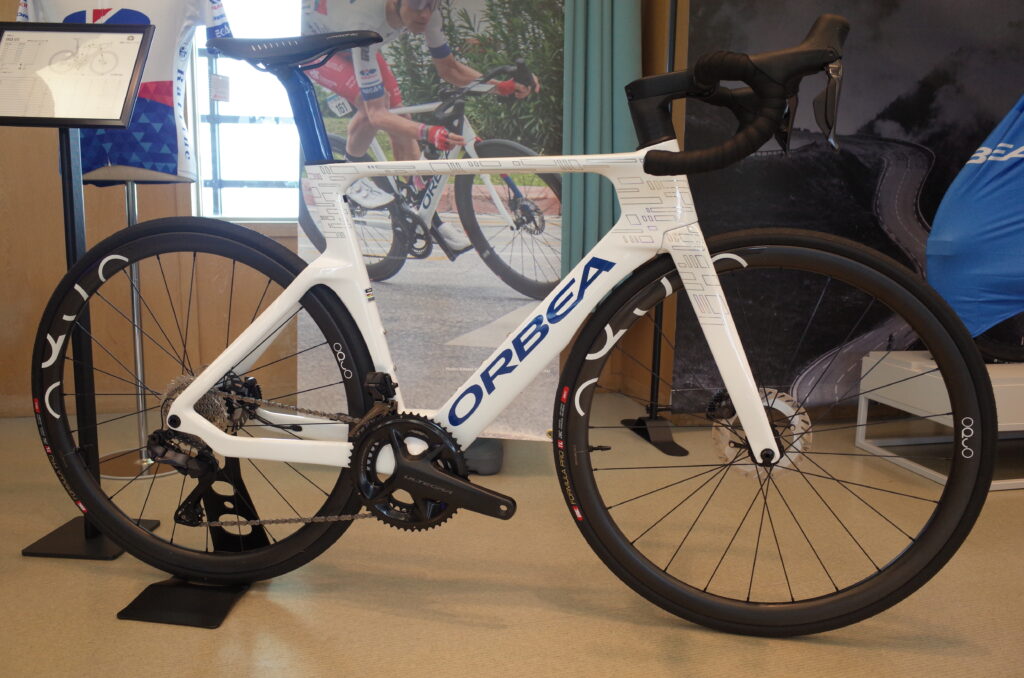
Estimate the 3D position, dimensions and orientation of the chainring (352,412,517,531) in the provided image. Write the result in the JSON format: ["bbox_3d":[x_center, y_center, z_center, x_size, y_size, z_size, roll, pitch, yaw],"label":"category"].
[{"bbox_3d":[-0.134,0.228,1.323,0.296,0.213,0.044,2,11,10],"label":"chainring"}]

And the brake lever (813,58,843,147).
[{"bbox_3d":[0.388,-0.289,0.980,0.037,0.109,0.032,2,11,10],"label":"brake lever"}]

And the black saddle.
[{"bbox_3d":[-0.338,-0.462,1.280,0.278,0.062,0.142,2,11,10],"label":"black saddle"}]

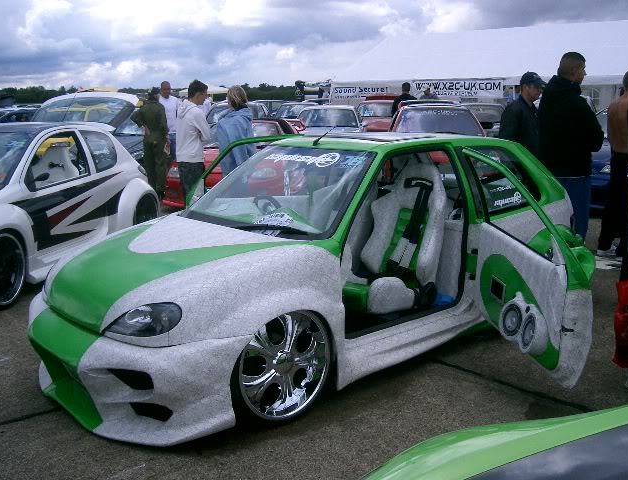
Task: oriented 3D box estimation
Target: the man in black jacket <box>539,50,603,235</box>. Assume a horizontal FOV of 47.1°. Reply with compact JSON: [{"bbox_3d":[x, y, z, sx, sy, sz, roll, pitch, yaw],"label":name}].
[{"bbox_3d":[2.064,-0.533,5.758,0.370,1.840,0.500,-6,13,-27],"label":"man in black jacket"}]

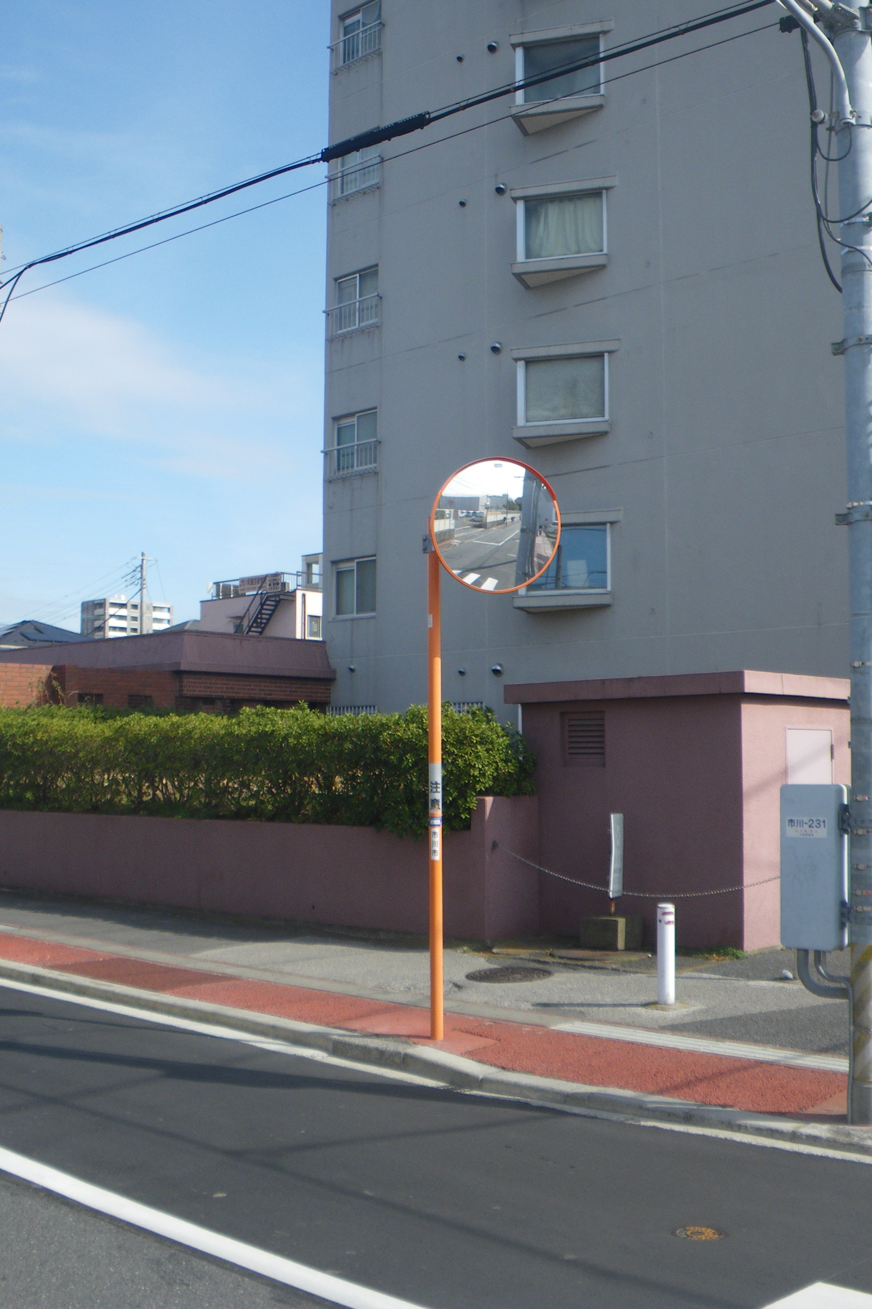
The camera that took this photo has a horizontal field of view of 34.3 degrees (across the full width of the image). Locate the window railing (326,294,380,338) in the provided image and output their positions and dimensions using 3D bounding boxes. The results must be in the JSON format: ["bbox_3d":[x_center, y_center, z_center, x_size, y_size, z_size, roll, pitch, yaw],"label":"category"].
[{"bbox_3d":[-1.563,-6.340,26.524,1.500,0.600,0.180,-4,-6,43],"label":"window railing"}]

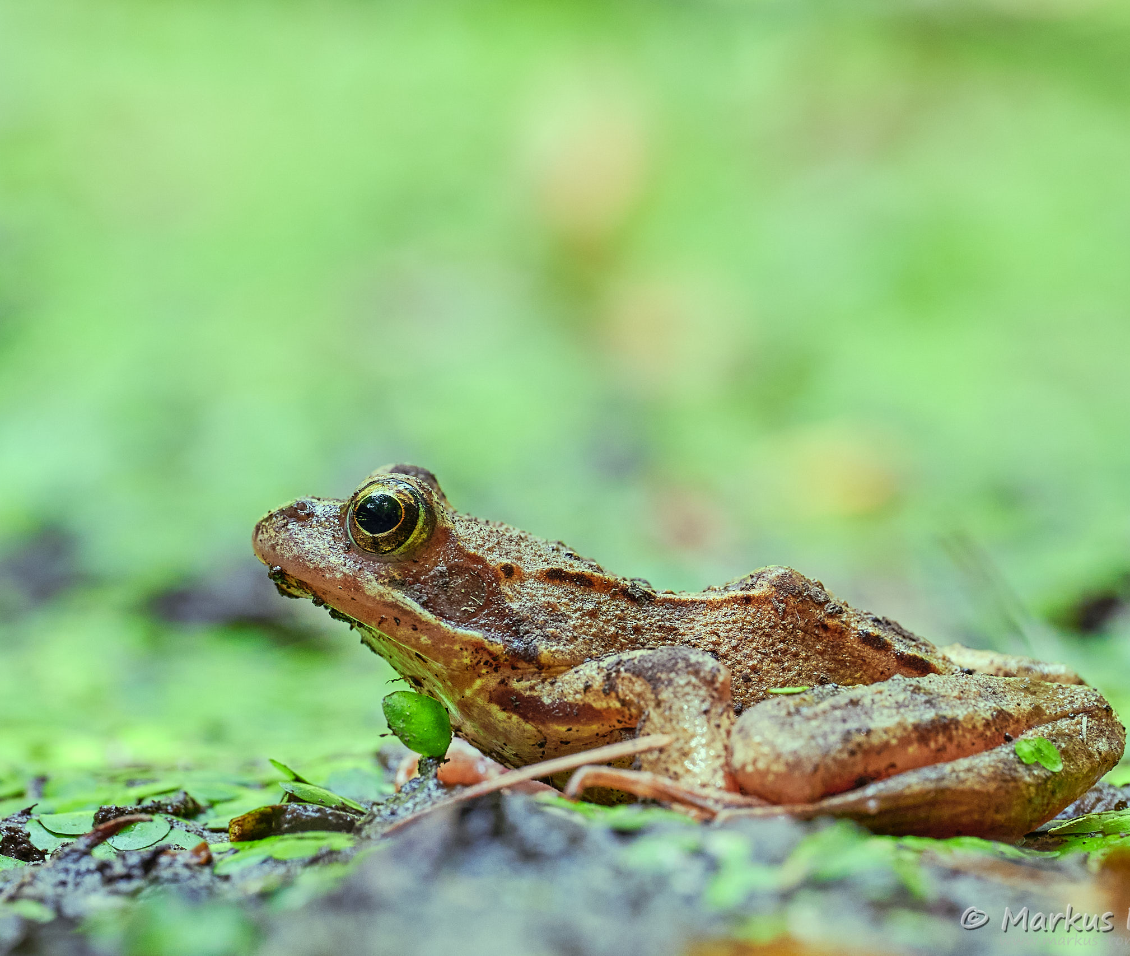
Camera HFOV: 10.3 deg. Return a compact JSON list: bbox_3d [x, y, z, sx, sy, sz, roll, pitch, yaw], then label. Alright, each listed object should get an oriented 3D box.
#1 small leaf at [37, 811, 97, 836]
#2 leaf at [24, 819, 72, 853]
[{"bbox_3d":[-0.037,0.026,0.467,0.005,0.001,0.004,0,12,0],"label":"small leaf"},{"bbox_3d":[-0.038,0.026,0.463,0.004,0.001,0.004,0,17,0],"label":"leaf"}]

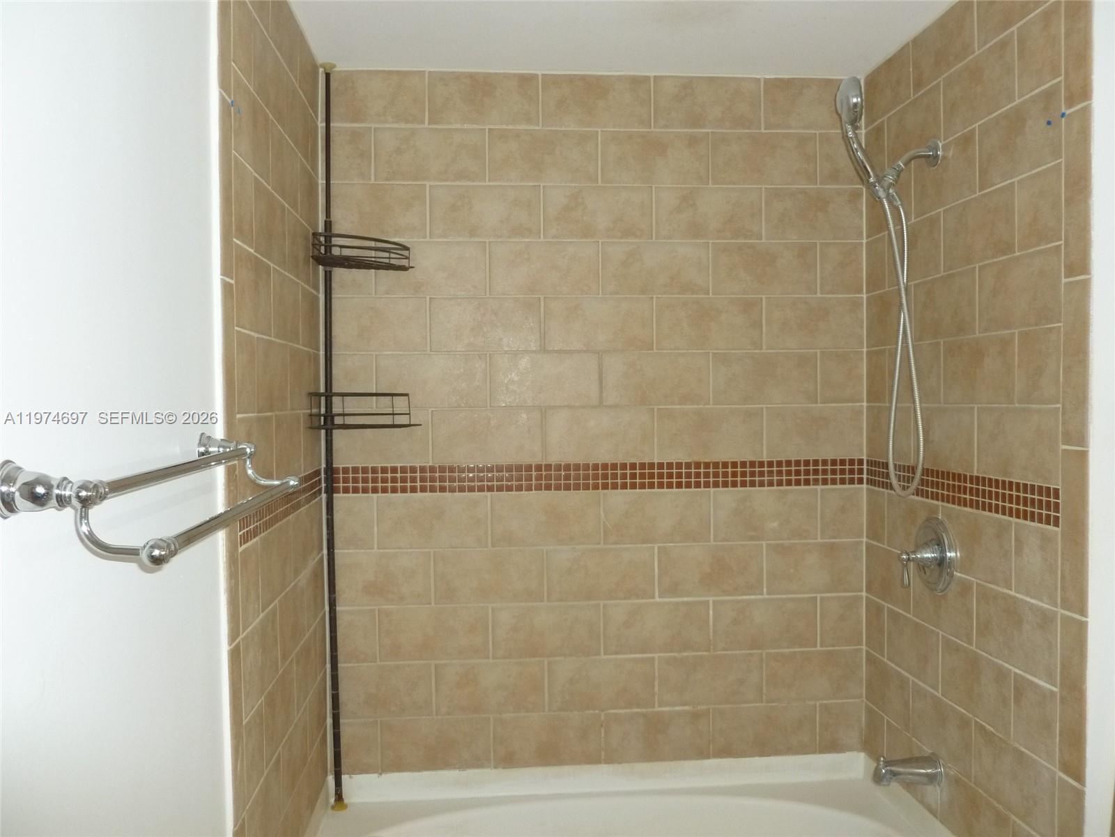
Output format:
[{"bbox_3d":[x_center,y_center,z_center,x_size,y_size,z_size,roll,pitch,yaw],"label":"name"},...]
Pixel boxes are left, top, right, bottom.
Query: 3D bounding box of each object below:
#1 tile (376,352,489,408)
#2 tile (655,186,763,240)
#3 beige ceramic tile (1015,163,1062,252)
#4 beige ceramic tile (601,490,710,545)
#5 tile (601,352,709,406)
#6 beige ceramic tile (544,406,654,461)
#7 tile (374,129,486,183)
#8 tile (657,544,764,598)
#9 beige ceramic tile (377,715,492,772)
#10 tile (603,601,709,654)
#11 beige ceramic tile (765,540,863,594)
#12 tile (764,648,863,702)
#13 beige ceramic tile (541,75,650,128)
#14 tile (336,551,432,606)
[{"bbox_3d":[-0.340,-0.104,2.448,0.303,0.148,0.010,-1,1,-5],"label":"tile"},{"bbox_3d":[0.424,-0.571,2.517,0.306,0.147,0.010,-1,1,-5],"label":"tile"},{"bbox_3d":[0.936,-0.404,1.745,0.010,0.146,0.140,-1,1,-5],"label":"beige ceramic tile"},{"bbox_3d":[0.277,0.274,2.509,0.303,0.148,0.010,-1,1,-5],"label":"beige ceramic tile"},{"bbox_3d":[0.271,-0.107,2.479,0.296,0.144,0.010,-1,1,-5],"label":"tile"},{"bbox_3d":[0.118,0.044,2.492,0.302,0.144,0.010,-1,1,-5],"label":"beige ceramic tile"},{"bbox_3d":[-0.342,-0.710,2.439,0.299,0.145,0.010,-1,1,-5],"label":"tile"},{"bbox_3d":[0.428,0.428,2.530,0.304,0.149,0.010,-1,1,-5],"label":"tile"},{"bbox_3d":[-0.329,0.881,2.445,0.295,0.142,0.010,-1,1,-5],"label":"beige ceramic tile"},{"bbox_3d":[0.274,0.574,2.487,0.297,0.146,0.010,-1,1,-5],"label":"tile"},{"bbox_3d":[0.718,0.417,2.519,0.278,0.145,0.010,-1,1,-5],"label":"beige ceramic tile"},{"bbox_3d":[0.727,0.729,2.568,0.290,0.145,0.010,-1,1,-5],"label":"tile"},{"bbox_3d":[0.108,-0.867,2.473,0.301,0.144,0.010,-1,1,-5],"label":"beige ceramic tile"},{"bbox_3d":[-0.481,0.436,2.449,0.277,0.148,0.010,-1,1,-5],"label":"tile"}]

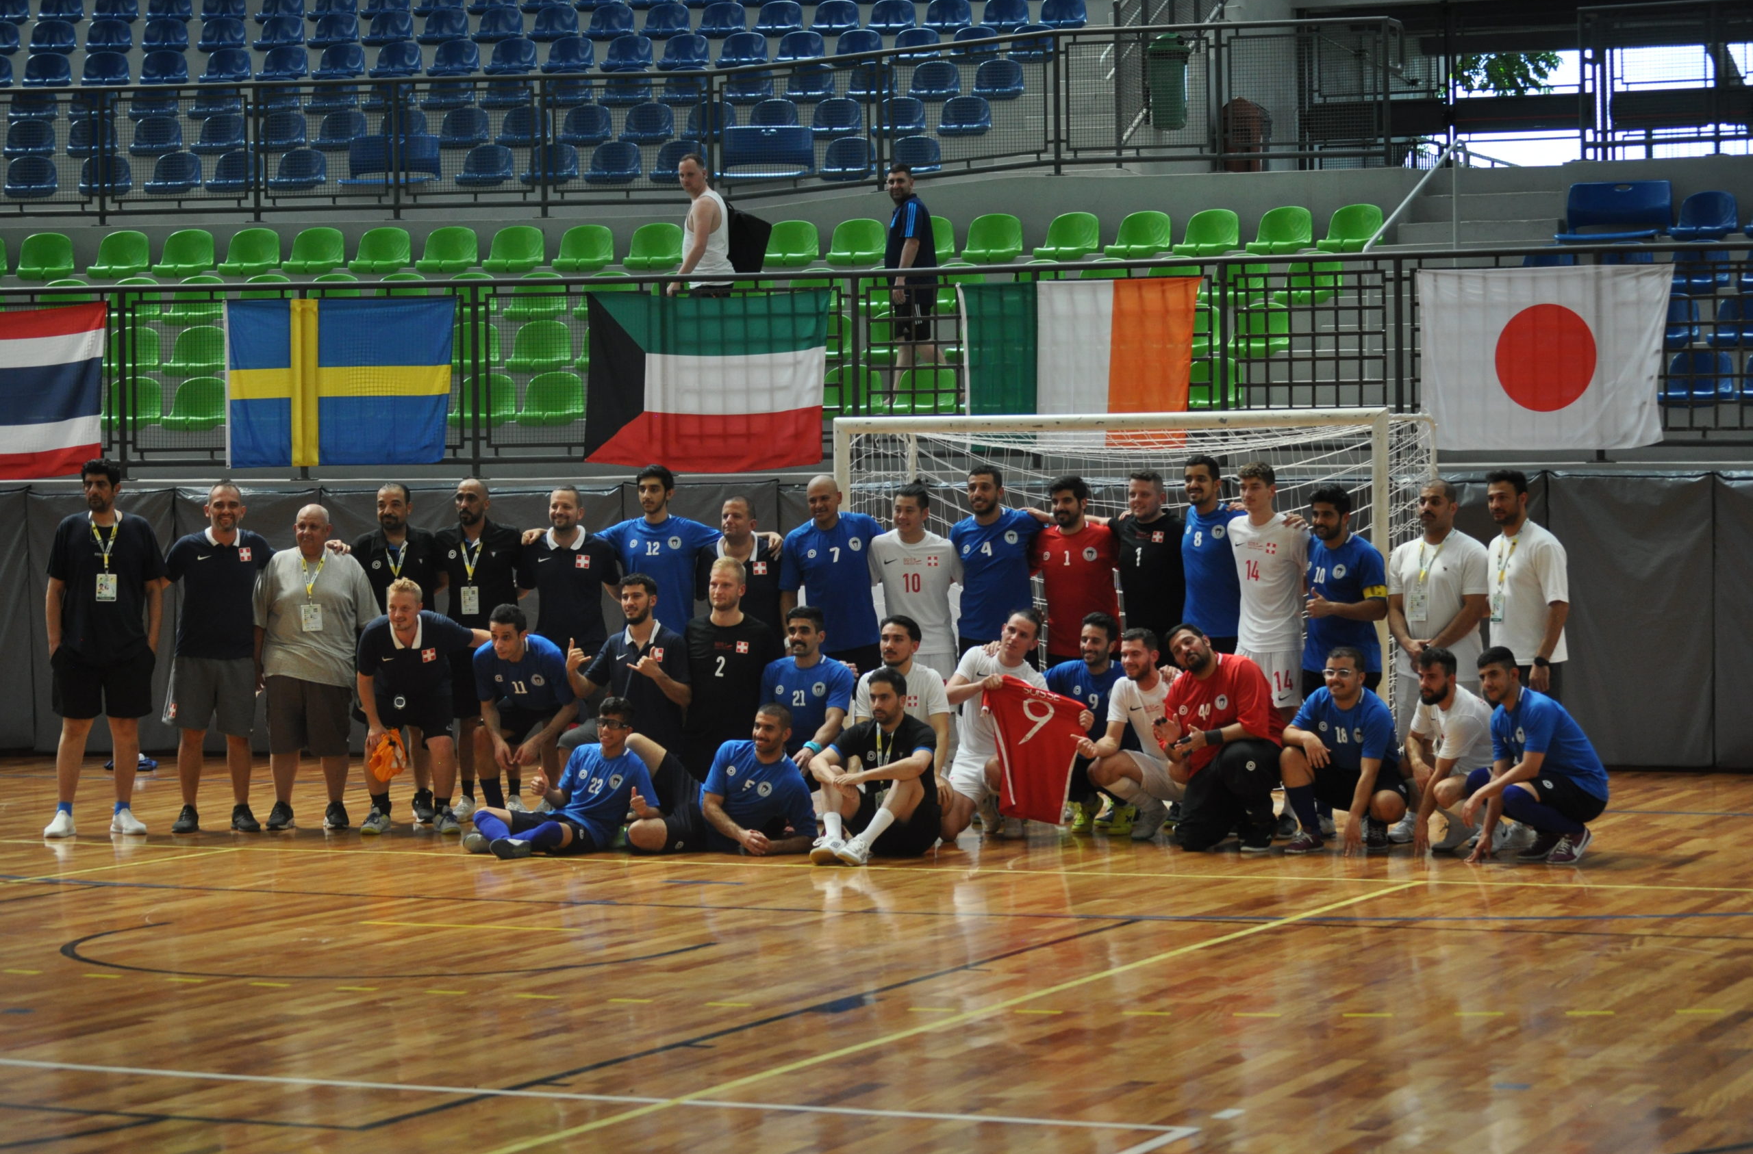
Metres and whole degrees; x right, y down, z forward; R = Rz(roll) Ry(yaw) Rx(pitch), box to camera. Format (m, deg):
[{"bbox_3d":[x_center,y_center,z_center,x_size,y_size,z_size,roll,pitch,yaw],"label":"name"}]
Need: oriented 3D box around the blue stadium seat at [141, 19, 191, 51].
[{"bbox_3d":[-6.553,-4.998,36.800,0.420,0.365,0.400,-1,1,-6],"label":"blue stadium seat"}]

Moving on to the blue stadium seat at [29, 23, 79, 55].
[{"bbox_3d":[-7.816,-5.122,37.900,0.450,0.390,0.420,-1,1,-6],"label":"blue stadium seat"}]

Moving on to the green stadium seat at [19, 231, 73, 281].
[{"bbox_3d":[-6.442,-2.487,30.950,0.430,0.395,0.410,0,0,-7],"label":"green stadium seat"}]

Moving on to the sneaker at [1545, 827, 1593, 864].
[{"bbox_3d":[2.861,1.107,16.450,0.110,0.120,0.280,0,18,37],"label":"sneaker"}]

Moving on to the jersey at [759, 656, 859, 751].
[{"bbox_3d":[-0.340,0.643,19.800,0.470,0.530,0.300,0,1,14],"label":"jersey"}]

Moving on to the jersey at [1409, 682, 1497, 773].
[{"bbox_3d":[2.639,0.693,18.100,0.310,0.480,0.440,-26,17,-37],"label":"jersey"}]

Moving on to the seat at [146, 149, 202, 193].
[{"bbox_3d":[-5.903,-3.408,33.500,0.420,0.365,0.400,0,1,9],"label":"seat"}]

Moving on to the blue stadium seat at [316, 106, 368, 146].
[{"bbox_3d":[-4.719,-3.972,35.100,0.450,0.390,0.420,0,1,6],"label":"blue stadium seat"}]

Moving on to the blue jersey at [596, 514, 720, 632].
[{"bbox_3d":[-1.145,-0.004,20.900,0.680,0.680,0.280,0,1,15],"label":"blue jersey"}]

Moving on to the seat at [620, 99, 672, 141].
[{"bbox_3d":[-2.020,-3.985,34.900,0.450,0.390,0.420,0,1,5],"label":"seat"}]

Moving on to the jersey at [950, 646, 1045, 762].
[{"bbox_3d":[0.563,0.578,18.200,0.440,0.530,0.280,7,4,-3],"label":"jersey"}]

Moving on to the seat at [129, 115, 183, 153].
[{"bbox_3d":[-6.160,-3.788,34.100,0.420,0.365,0.400,-1,1,-5],"label":"seat"}]

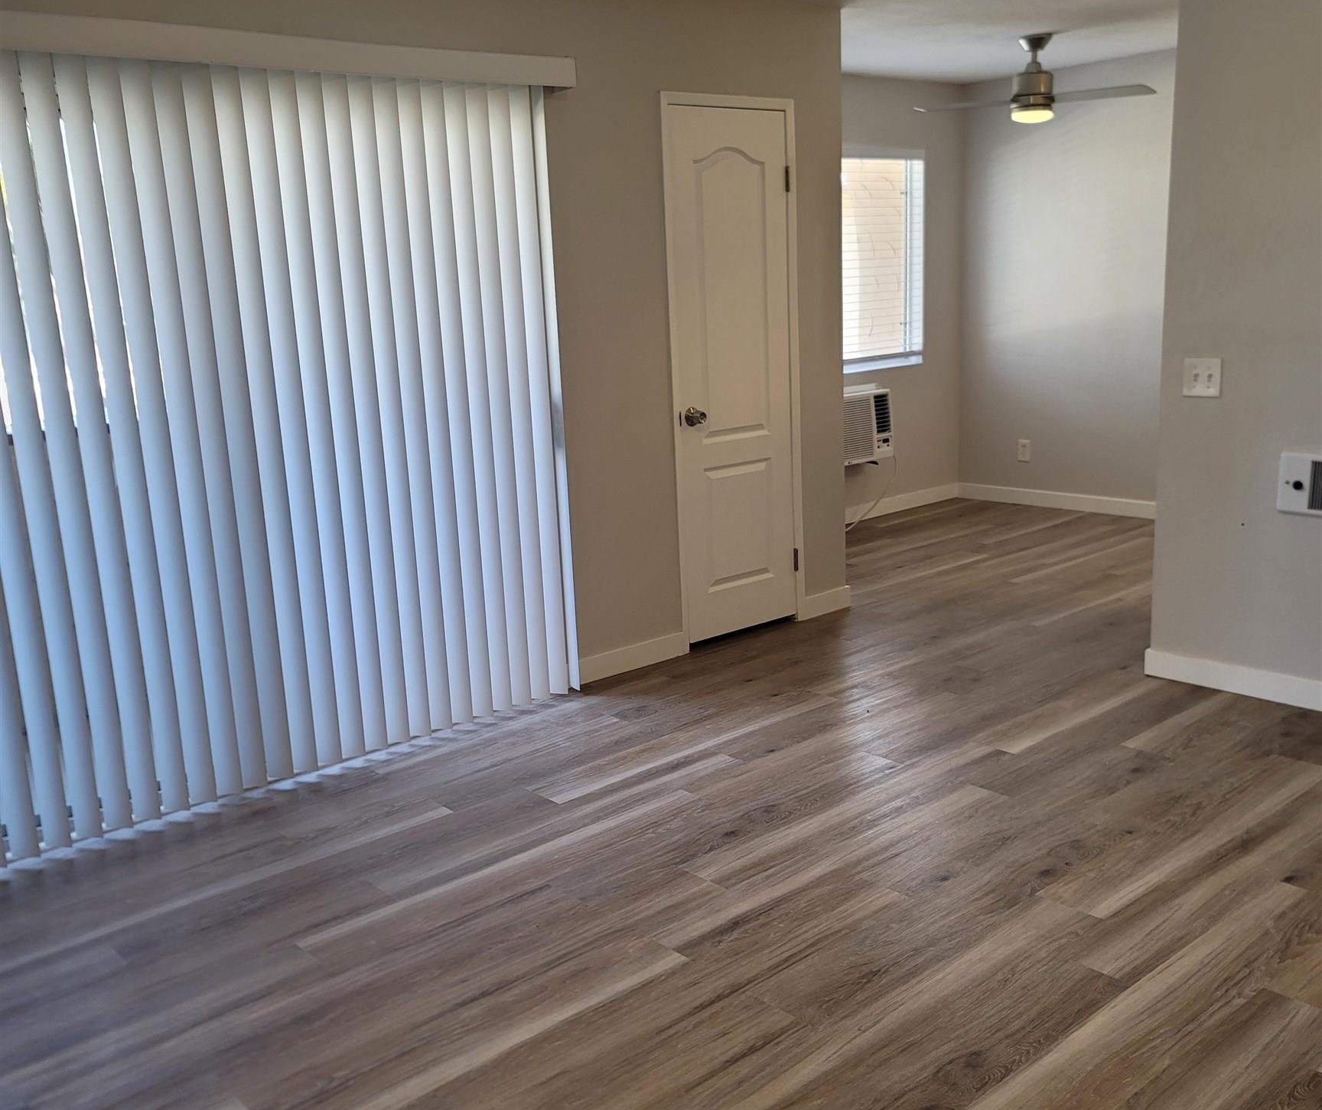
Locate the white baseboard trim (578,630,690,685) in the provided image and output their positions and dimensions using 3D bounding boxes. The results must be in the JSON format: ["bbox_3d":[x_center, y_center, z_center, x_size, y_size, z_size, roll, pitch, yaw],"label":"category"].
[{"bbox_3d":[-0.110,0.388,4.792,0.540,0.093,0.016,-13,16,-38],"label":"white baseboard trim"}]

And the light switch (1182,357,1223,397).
[{"bbox_3d":[1.766,-0.575,4.139,0.012,0.122,0.124,-13,16,-38],"label":"light switch"}]

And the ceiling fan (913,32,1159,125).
[{"bbox_3d":[1.747,-2.211,5.950,1.100,0.376,1.000,1,13,16],"label":"ceiling fan"}]

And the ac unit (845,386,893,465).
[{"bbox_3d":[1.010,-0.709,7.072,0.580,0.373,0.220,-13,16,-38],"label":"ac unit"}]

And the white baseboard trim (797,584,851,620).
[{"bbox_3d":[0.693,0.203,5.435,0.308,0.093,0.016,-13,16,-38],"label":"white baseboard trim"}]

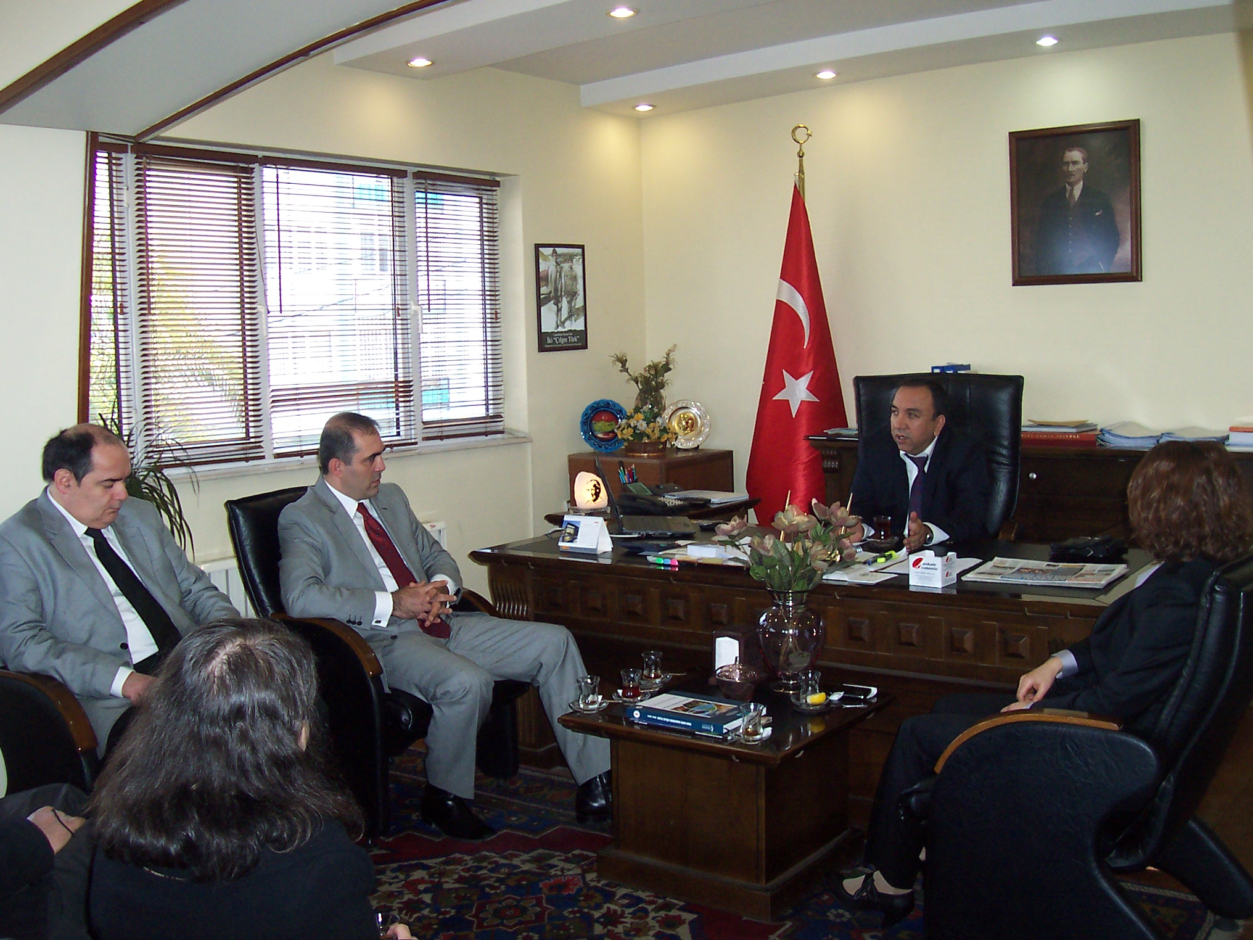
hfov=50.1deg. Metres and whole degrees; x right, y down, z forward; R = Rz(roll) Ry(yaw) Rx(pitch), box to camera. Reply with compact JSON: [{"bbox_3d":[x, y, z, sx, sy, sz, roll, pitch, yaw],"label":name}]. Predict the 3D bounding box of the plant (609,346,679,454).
[{"bbox_3d":[0.110,-0.322,6.490,0.320,0.510,0.290,-1,5,1],"label":"plant"}]

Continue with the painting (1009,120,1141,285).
[{"bbox_3d":[1.880,-1.109,5.604,0.560,0.655,0.035,2,6,37],"label":"painting"}]

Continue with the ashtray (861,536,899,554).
[{"bbox_3d":[0.813,0.245,4.279,0.118,0.040,0.118,-2,5,0],"label":"ashtray"}]

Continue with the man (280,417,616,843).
[{"bbox_3d":[-0.578,0.434,4.149,1.000,1.250,0.610,2,6,34],"label":"man"}]

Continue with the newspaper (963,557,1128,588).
[{"bbox_3d":[1.171,0.287,3.740,0.378,0.017,0.335,2,6,33],"label":"newspaper"}]

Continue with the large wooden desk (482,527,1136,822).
[{"bbox_3d":[0.675,0.642,4.439,2.190,0.735,1.030,2,6,34],"label":"large wooden desk"}]

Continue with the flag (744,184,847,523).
[{"bbox_3d":[0.782,-0.427,6.120,0.470,1.740,0.250,0,5,19],"label":"flag"}]

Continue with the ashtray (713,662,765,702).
[{"bbox_3d":[0.308,0.584,3.695,0.130,0.095,0.130,-2,5,0],"label":"ashtray"}]

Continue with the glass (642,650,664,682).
[{"bbox_3d":[0.076,0.575,3.909,0.058,0.084,0.058,-2,5,0],"label":"glass"}]

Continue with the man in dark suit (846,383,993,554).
[{"bbox_3d":[1.019,0.320,4.754,0.560,1.310,0.740,1,5,26],"label":"man in dark suit"}]

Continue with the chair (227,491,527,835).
[{"bbox_3d":[-0.795,0.563,4.336,0.770,0.970,0.680,2,6,34],"label":"chair"}]

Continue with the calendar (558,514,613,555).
[{"bbox_3d":[-0.140,0.216,4.522,0.172,0.118,0.090,2,6,37],"label":"calendar"}]

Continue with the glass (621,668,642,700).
[{"bbox_3d":[0.011,0.594,3.711,0.058,0.084,0.058,-2,5,0],"label":"glass"}]

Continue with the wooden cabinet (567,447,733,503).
[{"bbox_3d":[0.114,0.383,6.568,0.640,0.910,0.640,2,6,34],"label":"wooden cabinet"}]

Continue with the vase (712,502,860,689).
[{"bbox_3d":[0.464,0.361,3.883,0.410,0.550,0.380,-1,5,1],"label":"vase"}]

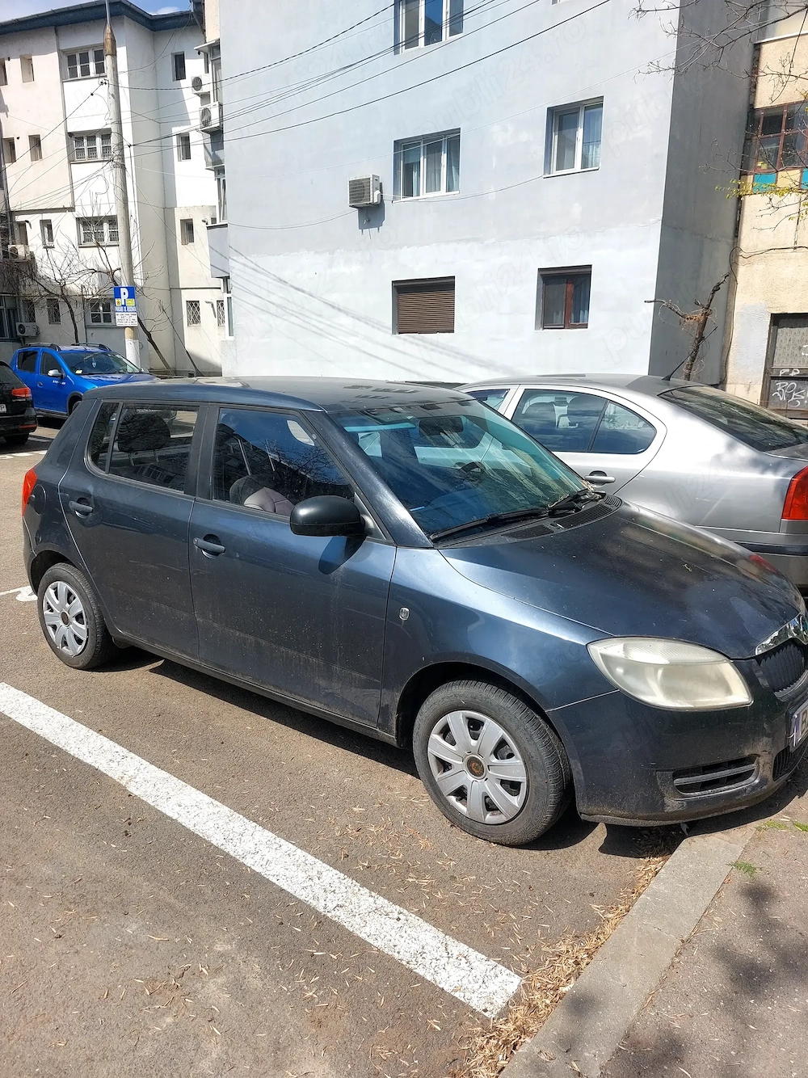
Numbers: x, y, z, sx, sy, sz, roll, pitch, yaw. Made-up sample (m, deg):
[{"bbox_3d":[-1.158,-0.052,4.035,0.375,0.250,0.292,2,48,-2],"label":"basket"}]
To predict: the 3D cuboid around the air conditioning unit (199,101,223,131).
[{"bbox_3d":[-4.973,-10.992,19.503,0.750,0.540,0.280,10,17,33],"label":"air conditioning unit"}]

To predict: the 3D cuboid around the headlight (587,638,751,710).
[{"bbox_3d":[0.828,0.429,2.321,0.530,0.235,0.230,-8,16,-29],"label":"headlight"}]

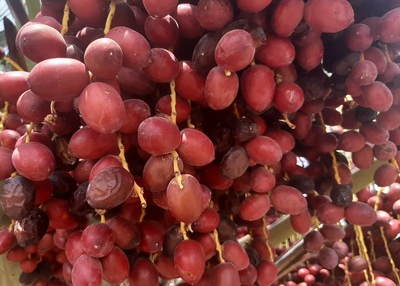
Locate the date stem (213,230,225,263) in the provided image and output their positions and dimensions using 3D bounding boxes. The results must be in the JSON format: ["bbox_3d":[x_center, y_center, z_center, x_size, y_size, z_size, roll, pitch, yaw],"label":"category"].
[{"bbox_3d":[0.020,0.105,0.305,0.004,0.034,0.004,-14,-12,-1],"label":"date stem"}]

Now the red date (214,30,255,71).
[{"bbox_3d":[0.027,-0.070,0.226,0.028,0.036,0.028,44,-33,-7],"label":"red date"}]

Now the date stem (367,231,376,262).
[{"bbox_3d":[0.332,0.200,0.580,0.005,0.055,0.005,-10,-14,27],"label":"date stem"}]

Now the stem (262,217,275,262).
[{"bbox_3d":[0.077,0.108,0.337,0.005,0.047,0.005,-11,-9,0],"label":"stem"}]

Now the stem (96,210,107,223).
[{"bbox_3d":[-0.077,0.058,0.237,0.007,0.012,0.007,-8,-11,0],"label":"stem"}]

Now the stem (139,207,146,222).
[{"bbox_3d":[-0.054,0.068,0.285,0.003,0.014,0.003,11,-12,-8],"label":"stem"}]

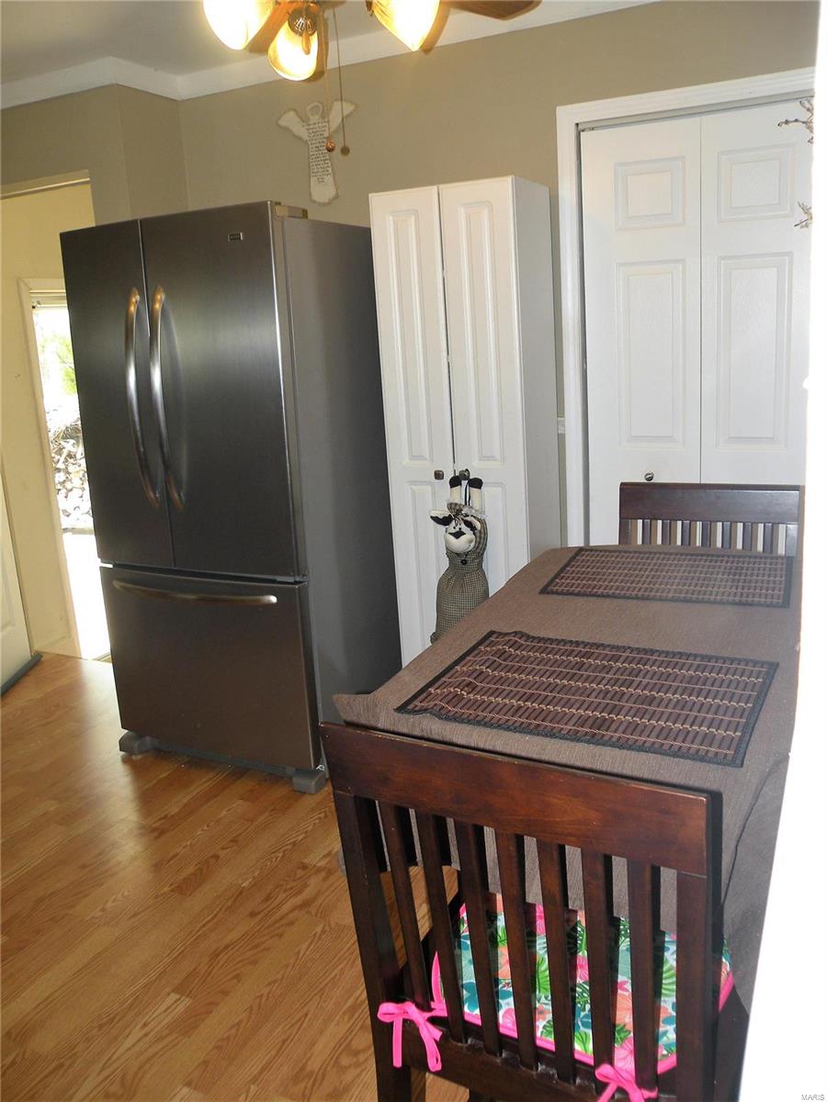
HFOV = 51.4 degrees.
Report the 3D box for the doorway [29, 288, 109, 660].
[{"bbox_3d":[-1.528,-0.468,4.622,0.120,1.900,0.850,4,16,26],"label":"doorway"}]

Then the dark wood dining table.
[{"bbox_3d":[0.414,0.553,1.617,0.590,0.915,0.970,4,16,26],"label":"dark wood dining table"}]

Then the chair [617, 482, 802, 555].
[{"bbox_3d":[0.663,0.373,2.087,0.430,1.000,0.500,4,16,26],"label":"chair"}]

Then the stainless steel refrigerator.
[{"bbox_3d":[-0.542,-0.206,3.052,0.830,1.770,0.850,4,16,26],"label":"stainless steel refrigerator"}]

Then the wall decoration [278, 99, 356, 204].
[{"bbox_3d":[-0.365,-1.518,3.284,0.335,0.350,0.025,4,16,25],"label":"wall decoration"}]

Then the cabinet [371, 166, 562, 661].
[{"bbox_3d":[0.203,-0.292,3.058,0.470,1.850,0.310,3,16,24],"label":"cabinet"}]

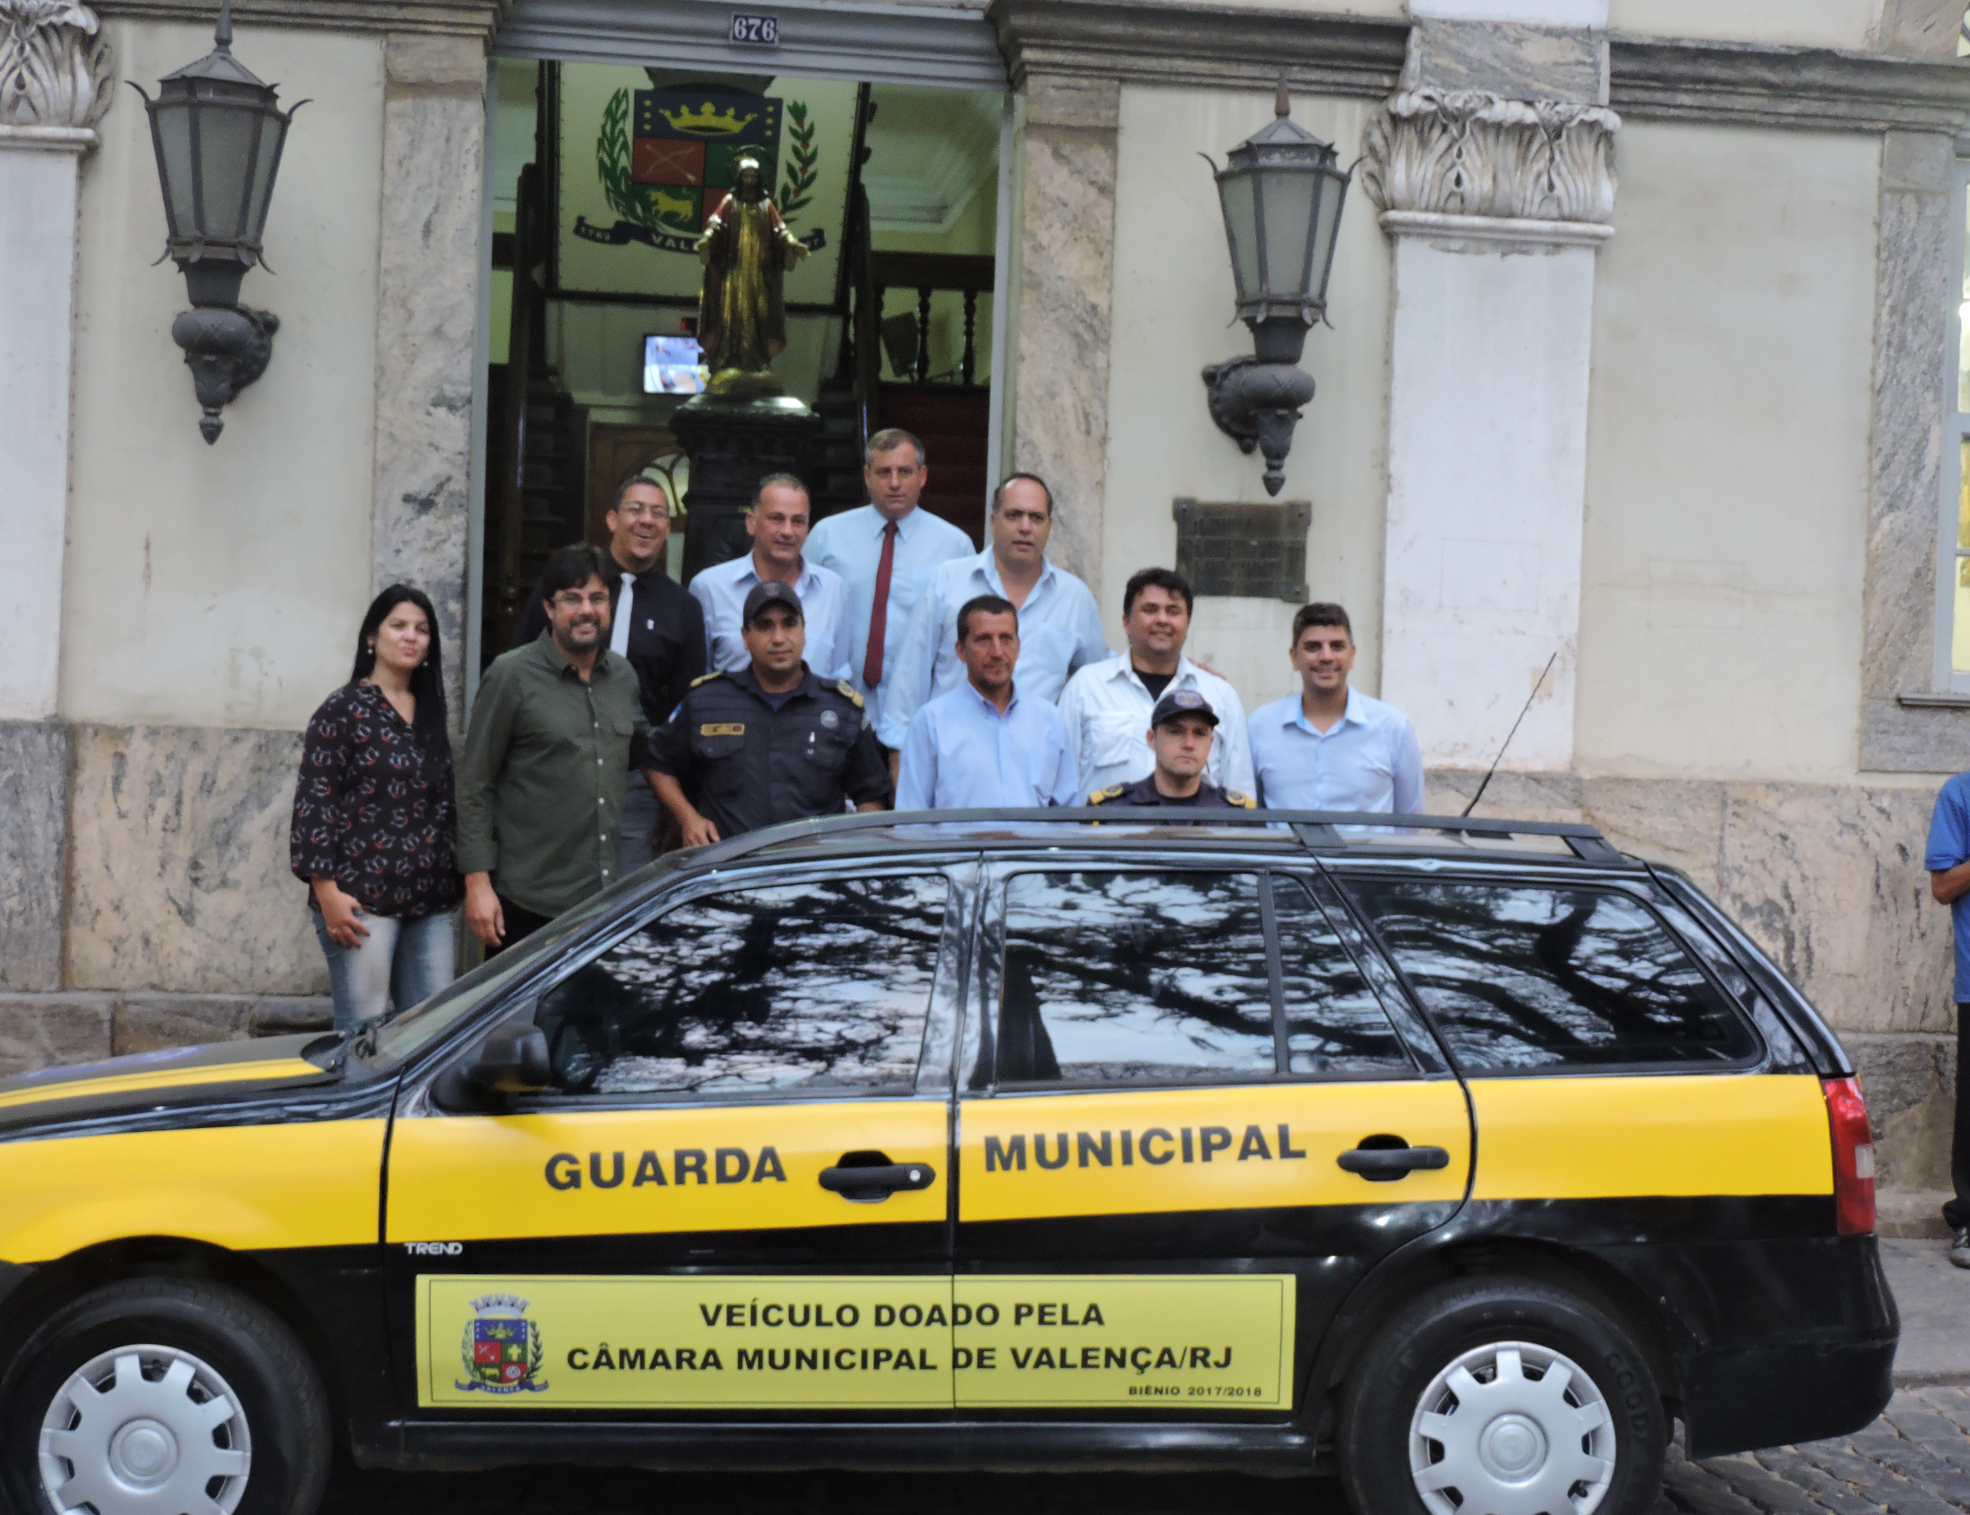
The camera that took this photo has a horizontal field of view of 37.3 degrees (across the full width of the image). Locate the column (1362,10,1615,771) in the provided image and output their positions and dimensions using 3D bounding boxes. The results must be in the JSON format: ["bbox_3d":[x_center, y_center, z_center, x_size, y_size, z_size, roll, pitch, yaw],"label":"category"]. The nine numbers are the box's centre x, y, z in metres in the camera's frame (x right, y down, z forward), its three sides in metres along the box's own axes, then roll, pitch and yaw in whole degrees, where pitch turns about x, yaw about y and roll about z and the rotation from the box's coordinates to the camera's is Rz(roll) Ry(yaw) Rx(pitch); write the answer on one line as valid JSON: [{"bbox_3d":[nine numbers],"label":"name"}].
[{"bbox_3d":[1.485,-1.083,8.650,0.710,2.210,0.250,2,0,-7],"label":"column"}]

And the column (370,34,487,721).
[{"bbox_3d":[-1.635,-1.110,8.619,0.290,2.000,0.200,2,1,-6],"label":"column"}]

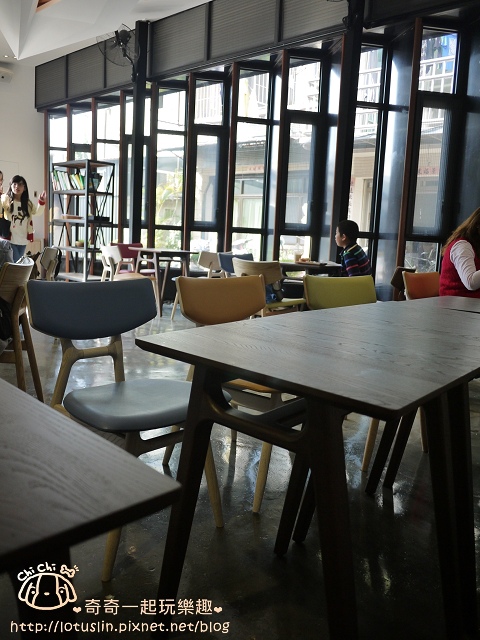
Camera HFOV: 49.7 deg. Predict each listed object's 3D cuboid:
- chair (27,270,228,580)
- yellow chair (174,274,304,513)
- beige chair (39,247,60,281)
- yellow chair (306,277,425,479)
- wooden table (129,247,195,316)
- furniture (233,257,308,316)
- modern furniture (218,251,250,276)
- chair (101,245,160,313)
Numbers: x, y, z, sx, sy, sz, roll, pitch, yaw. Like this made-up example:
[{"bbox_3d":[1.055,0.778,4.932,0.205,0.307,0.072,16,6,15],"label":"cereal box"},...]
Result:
[{"bbox_3d":[-0.386,0.280,1.706,0.480,0.790,0.550,-5,11,-44],"label":"chair"},{"bbox_3d":[0.037,0.237,2.096,0.480,0.790,0.550,-5,11,-45],"label":"yellow chair"},{"bbox_3d":[-1.852,-0.259,4.614,0.550,0.790,0.480,2,8,-6],"label":"beige chair"},{"bbox_3d":[0.575,0.202,2.471,0.480,0.790,0.550,-3,10,-34],"label":"yellow chair"},{"bbox_3d":[-0.904,-0.460,6.314,0.600,0.735,0.600,10,11,43],"label":"wooden table"},{"bbox_3d":[0.217,-0.122,4.374,0.480,0.790,0.550,8,10,36],"label":"furniture"},{"bbox_3d":[0.074,-0.245,5.099,0.550,0.790,0.480,10,11,44],"label":"modern furniture"},{"bbox_3d":[-1.280,-0.421,5.791,0.550,0.790,0.480,-3,10,-36],"label":"chair"}]

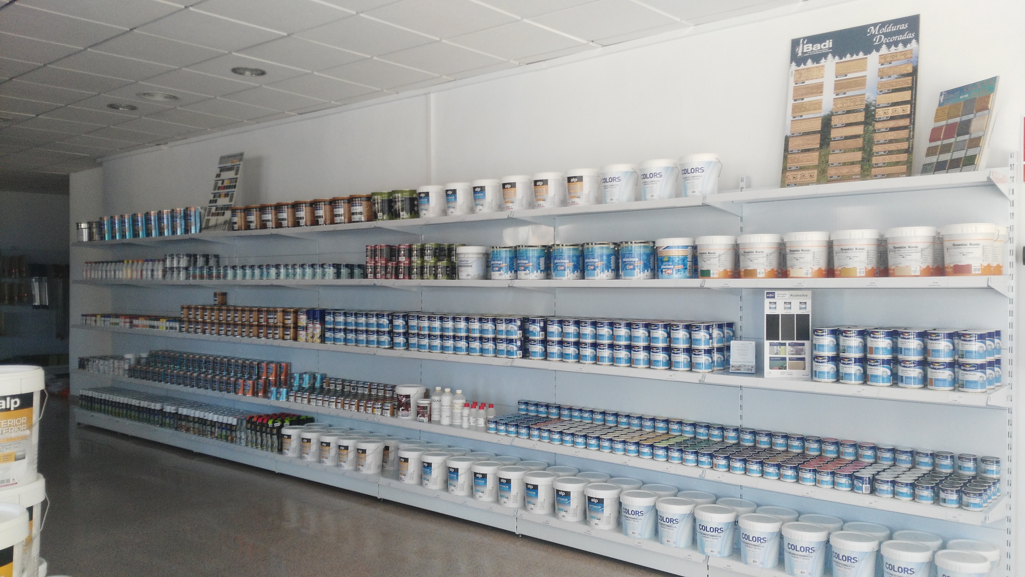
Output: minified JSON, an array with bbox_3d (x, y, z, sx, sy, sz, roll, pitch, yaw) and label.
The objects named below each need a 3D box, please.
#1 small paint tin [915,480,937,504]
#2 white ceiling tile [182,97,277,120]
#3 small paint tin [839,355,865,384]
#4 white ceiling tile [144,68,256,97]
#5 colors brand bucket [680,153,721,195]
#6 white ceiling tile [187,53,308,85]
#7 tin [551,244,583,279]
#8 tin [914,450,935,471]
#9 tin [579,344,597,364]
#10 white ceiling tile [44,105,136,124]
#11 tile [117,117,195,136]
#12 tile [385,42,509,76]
[{"bbox_3d":[1.741,0.859,3.208,0.073,0.078,0.073,1,1,38],"label":"small paint tin"},{"bbox_3d":[-2.333,-1.478,6.290,0.600,0.020,0.600,1,1,39],"label":"white ceiling tile"},{"bbox_3d":[1.486,0.356,3.330,0.102,0.117,0.102,1,1,38],"label":"small paint tin"},{"bbox_3d":[-2.217,-1.451,5.394,0.595,0.020,0.595,1,2,38],"label":"white ceiling tile"},{"bbox_3d":[0.948,-0.559,3.852,0.202,0.207,0.202,0,1,0],"label":"colors brand bucket"},{"bbox_3d":[-1.758,-1.454,5.060,0.600,0.018,0.600,1,1,39],"label":"white ceiling tile"},{"bbox_3d":[0.318,-0.151,4.362,0.184,0.198,0.184,0,1,0],"label":"tin"},{"bbox_3d":[1.887,0.785,3.481,0.074,0.076,0.074,1,2,38],"label":"tin"},{"bbox_3d":[0.422,0.360,4.230,0.100,0.117,0.100,0,1,0],"label":"tin"},{"bbox_3d":[-3.638,-1.486,6.560,0.600,0.018,0.600,1,1,39],"label":"white ceiling tile"},{"bbox_3d":[-3.225,-1.479,6.950,0.600,0.018,0.600,1,1,39],"label":"tile"},{"bbox_3d":[-0.449,-1.438,4.770,0.595,0.020,0.595,1,2,38],"label":"tile"}]

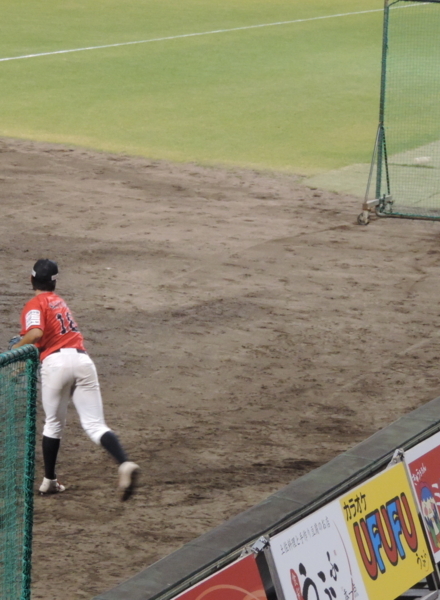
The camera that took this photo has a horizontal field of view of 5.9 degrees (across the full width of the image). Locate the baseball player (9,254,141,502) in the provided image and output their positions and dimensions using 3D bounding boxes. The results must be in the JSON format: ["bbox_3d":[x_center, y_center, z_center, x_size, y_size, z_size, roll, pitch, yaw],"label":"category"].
[{"bbox_3d":[-1.069,0.569,31.400,0.750,1.680,1.100,-3,8,-27],"label":"baseball player"}]

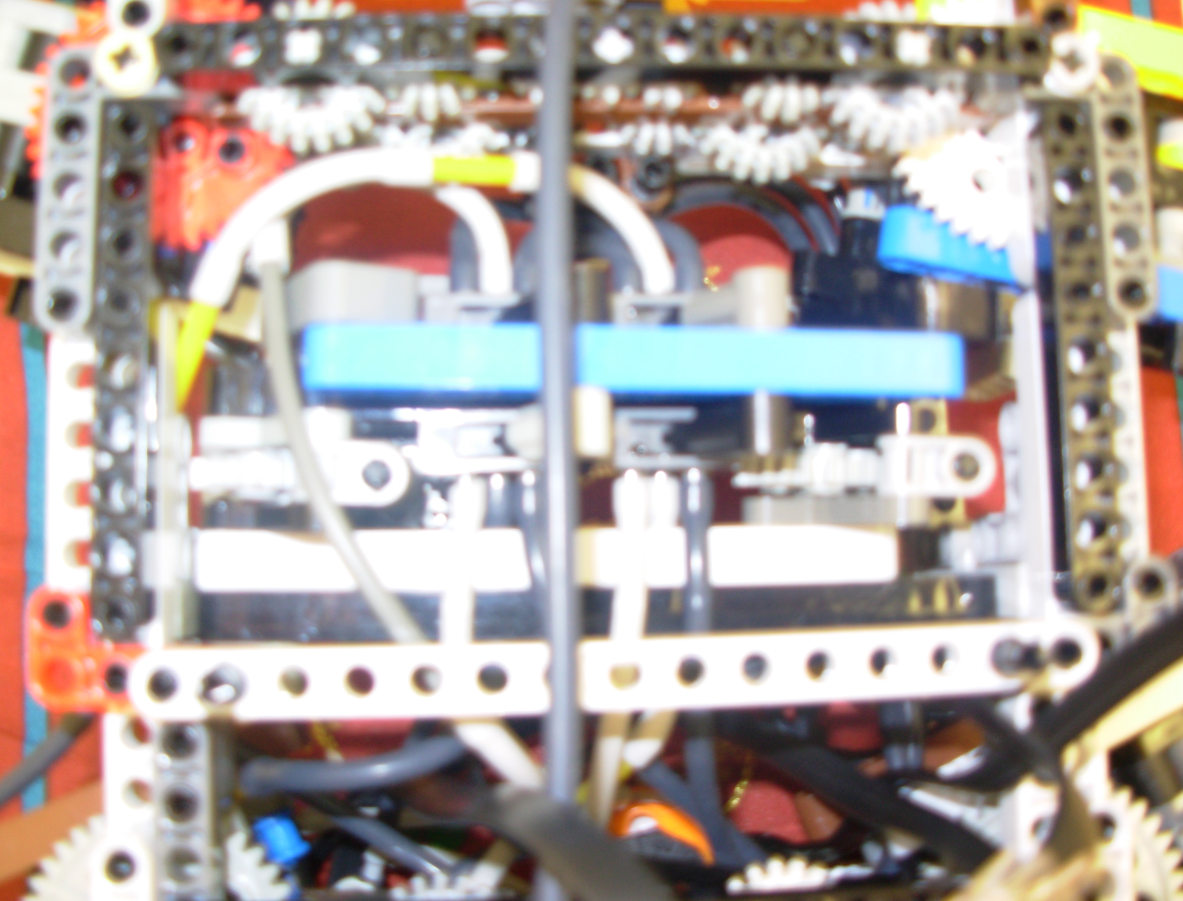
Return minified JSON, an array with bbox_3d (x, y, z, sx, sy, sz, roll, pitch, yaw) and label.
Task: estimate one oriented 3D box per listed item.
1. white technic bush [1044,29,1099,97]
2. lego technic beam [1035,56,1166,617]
[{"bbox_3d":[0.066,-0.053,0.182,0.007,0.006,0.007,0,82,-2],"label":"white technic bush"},{"bbox_3d":[0.070,-0.017,0.184,0.015,0.008,0.080,-1,82,-4],"label":"lego technic beam"}]

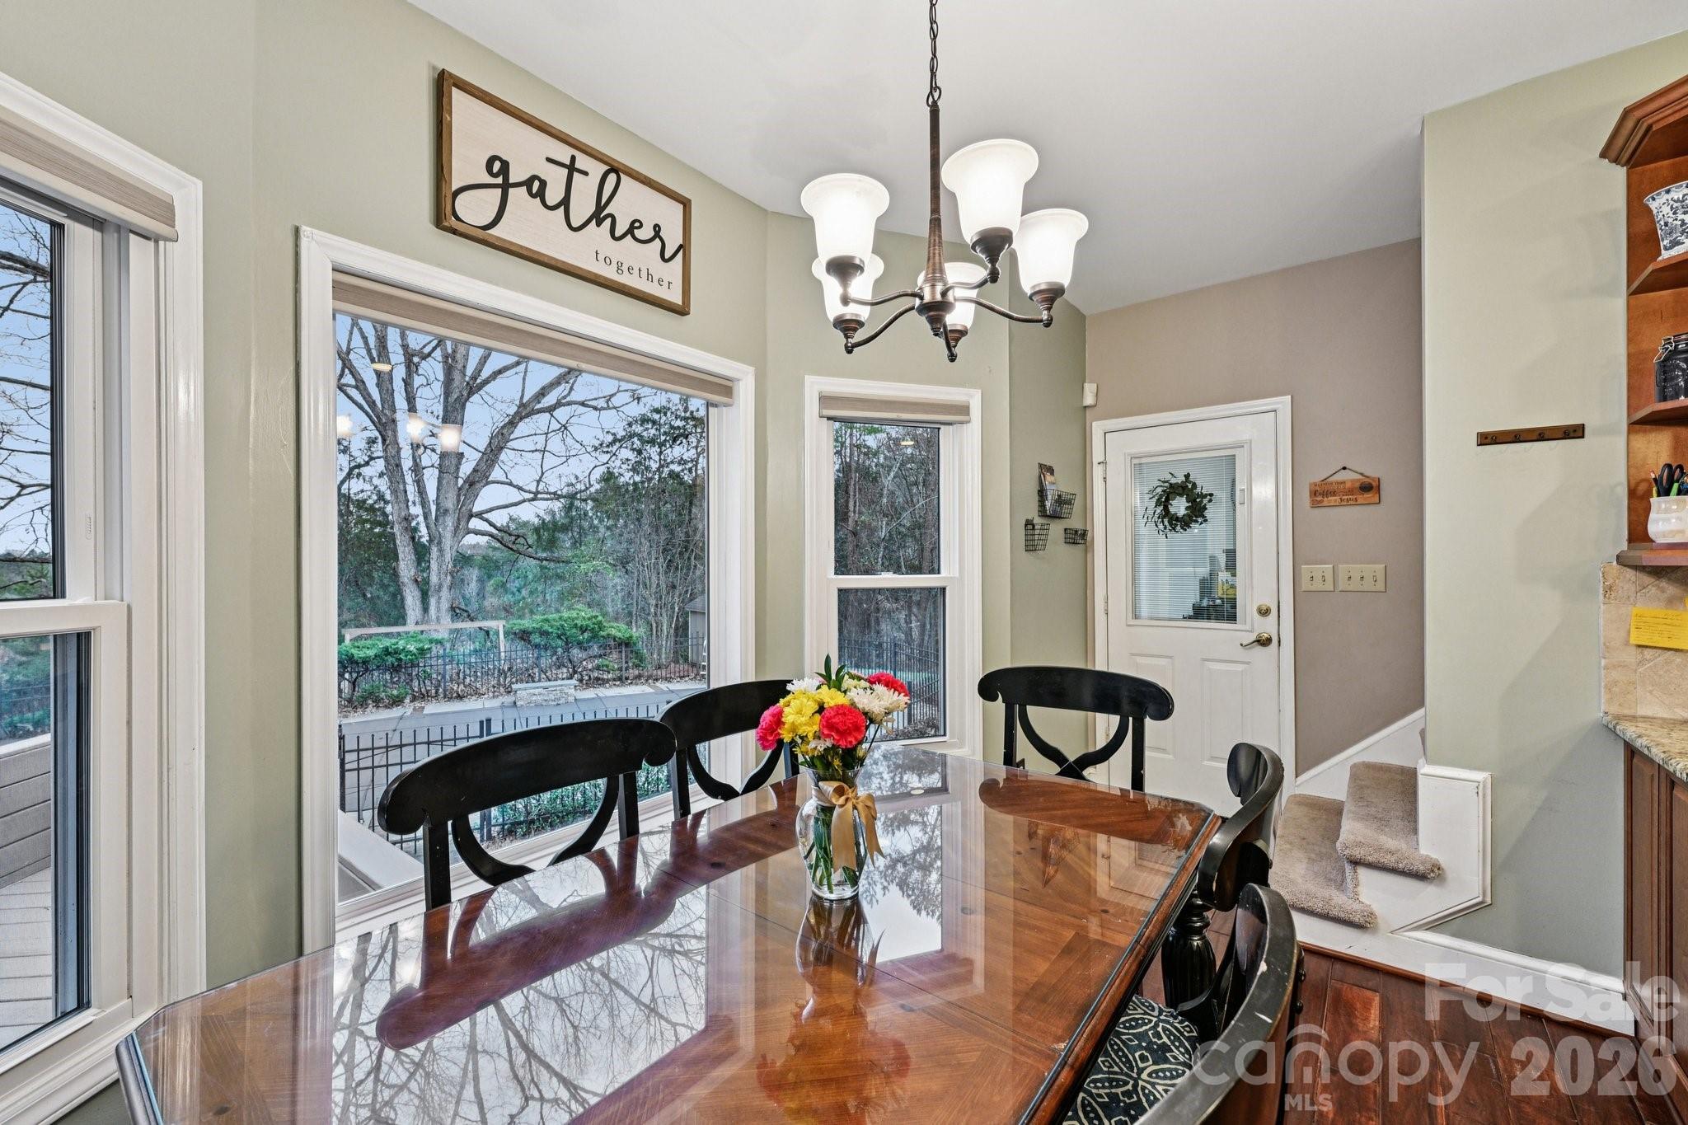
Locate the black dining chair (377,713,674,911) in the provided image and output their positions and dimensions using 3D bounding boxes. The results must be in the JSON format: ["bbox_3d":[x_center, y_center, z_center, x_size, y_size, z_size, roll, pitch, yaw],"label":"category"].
[{"bbox_3d":[-0.372,0.828,1.100,0.560,1.000,0.530,0,0,39],"label":"black dining chair"}]

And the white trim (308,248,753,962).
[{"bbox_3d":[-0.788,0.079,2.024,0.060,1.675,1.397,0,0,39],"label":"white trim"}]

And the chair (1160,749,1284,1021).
[{"bbox_3d":[0.455,0.833,1.177,0.570,1.010,0.530,0,0,35],"label":"chair"}]

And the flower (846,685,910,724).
[{"bbox_3d":[0.057,0.242,1.120,0.099,0.067,0.085,0,0,-11],"label":"flower"}]

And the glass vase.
[{"bbox_3d":[-0.019,0.469,1.149,0.125,0.212,0.125,0,0,0],"label":"glass vase"}]

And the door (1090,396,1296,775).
[{"bbox_3d":[1.789,0.266,3.422,0.916,2.109,0.120,0,0,36],"label":"door"}]

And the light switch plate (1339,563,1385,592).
[{"bbox_3d":[2.347,0.072,2.968,0.164,0.118,0.012,0,0,36],"label":"light switch plate"}]

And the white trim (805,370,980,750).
[{"bbox_3d":[0.217,0.079,2.801,0.786,1.674,0.100,0,0,-16],"label":"white trim"}]

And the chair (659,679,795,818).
[{"bbox_3d":[-0.100,0.833,1.595,0.570,1.010,0.530,0,0,45],"label":"chair"}]

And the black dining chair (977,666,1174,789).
[{"bbox_3d":[0.550,0.833,1.810,0.540,1.010,0.570,0,0,33],"label":"black dining chair"}]

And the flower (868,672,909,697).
[{"bbox_3d":[0.082,0.231,1.215,0.078,0.060,0.070,0,0,0],"label":"flower"}]

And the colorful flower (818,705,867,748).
[{"bbox_3d":[-0.001,0.268,1.070,0.075,0.070,0.060,0,0,-3],"label":"colorful flower"}]

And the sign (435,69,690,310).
[{"bbox_3d":[-0.788,-1.060,1.984,0.040,0.392,0.776,0,0,39],"label":"sign"}]

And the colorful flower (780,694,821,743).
[{"bbox_3d":[-0.071,0.257,1.080,0.067,0.077,0.065,0,0,9],"label":"colorful flower"}]

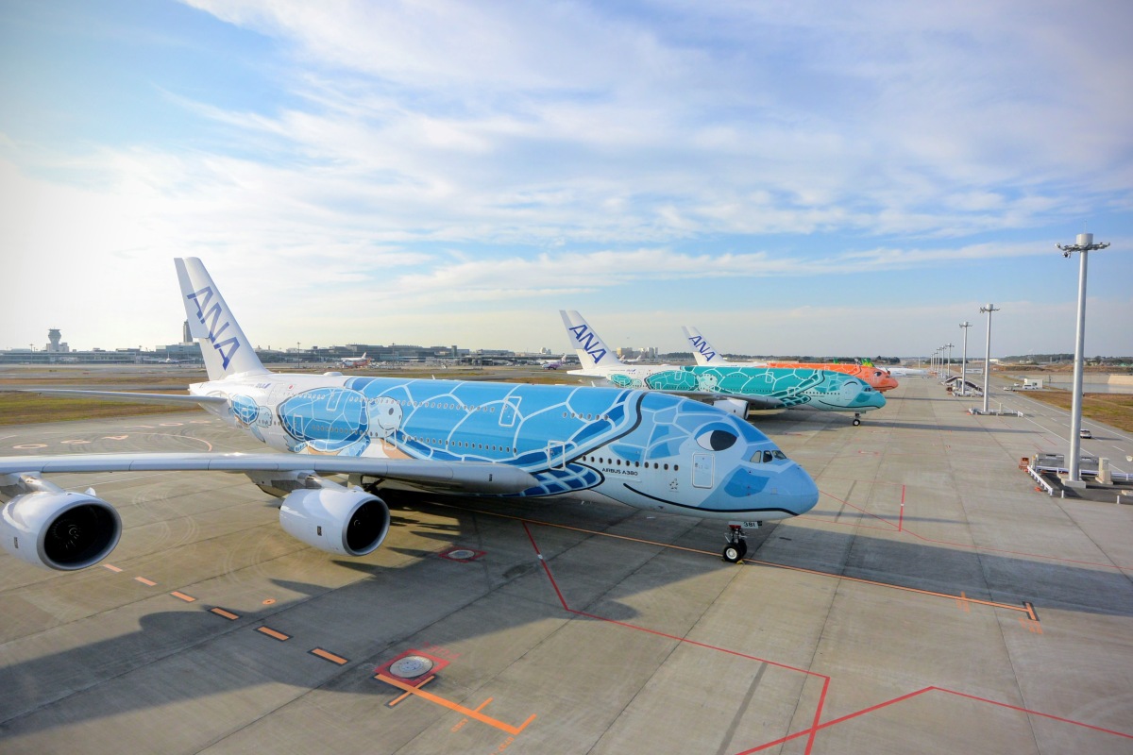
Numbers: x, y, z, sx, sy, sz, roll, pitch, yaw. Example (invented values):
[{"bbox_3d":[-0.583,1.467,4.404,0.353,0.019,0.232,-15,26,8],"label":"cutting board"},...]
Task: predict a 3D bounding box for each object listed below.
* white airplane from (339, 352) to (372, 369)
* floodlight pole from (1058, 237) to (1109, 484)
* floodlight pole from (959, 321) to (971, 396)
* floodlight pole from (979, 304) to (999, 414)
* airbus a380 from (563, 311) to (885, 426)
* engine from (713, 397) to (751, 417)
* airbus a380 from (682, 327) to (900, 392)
[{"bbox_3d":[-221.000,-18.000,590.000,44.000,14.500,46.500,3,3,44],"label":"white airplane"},{"bbox_3d":[54.476,-1.932,60.121,4.000,26.310,4.100,2,3,29],"label":"floodlight pole"},{"bbox_3d":[142.966,-6.669,203.273,4.000,26.310,4.100,2,3,29],"label":"floodlight pole"},{"bbox_3d":[102.404,-4.494,137.576,4.000,26.310,4.100,2,3,29],"label":"floodlight pole"},{"bbox_3d":[29.800,-3.575,126.034,72.720,24.100,79.750,2,3,29],"label":"airbus a380"},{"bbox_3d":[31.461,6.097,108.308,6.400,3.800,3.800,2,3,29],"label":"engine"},{"bbox_3d":[75.730,-6.038,200.443,72.720,24.100,79.750,2,3,29],"label":"airbus a380"}]

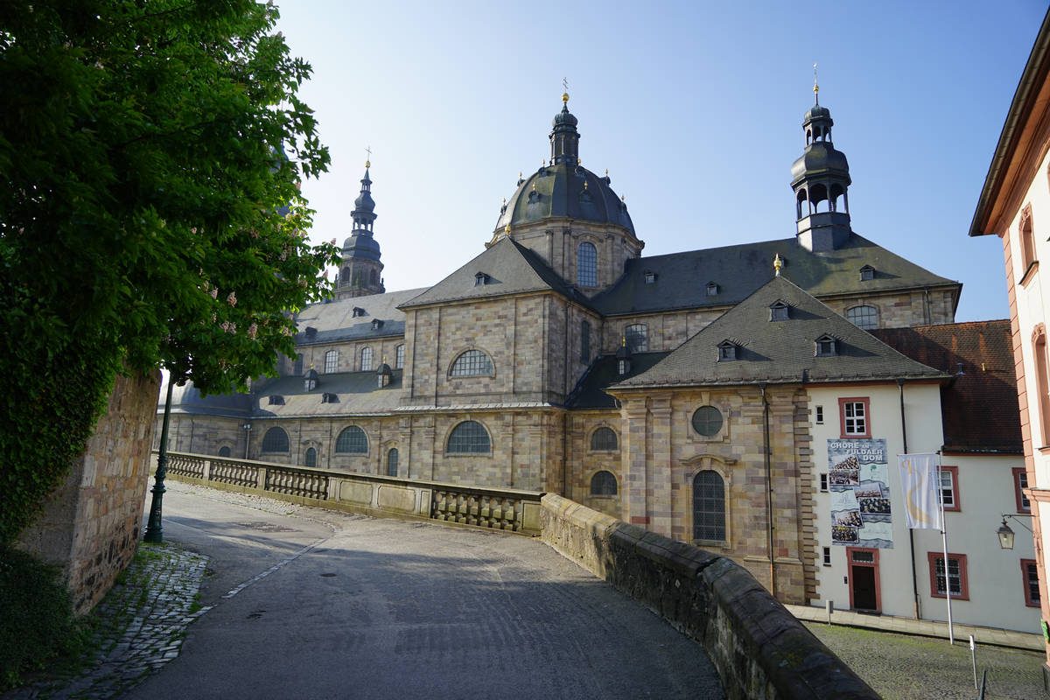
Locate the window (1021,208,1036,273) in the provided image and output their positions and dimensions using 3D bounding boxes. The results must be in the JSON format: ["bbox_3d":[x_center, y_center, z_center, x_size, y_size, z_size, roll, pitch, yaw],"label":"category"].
[{"bbox_3d":[16.608,-3.656,22.966,0.350,2.001,1.803,-3,-12,25],"label":"window"}]

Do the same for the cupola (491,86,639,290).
[{"bbox_3d":[4.629,-17.261,79.945,16.755,26.248,16.755,-4,-10,29],"label":"cupola"}]

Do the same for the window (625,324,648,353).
[{"bbox_3d":[10.920,-1.147,68.168,2.345,2.736,0.400,-4,-12,28],"label":"window"}]

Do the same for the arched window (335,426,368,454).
[{"bbox_3d":[-17.432,9.064,70.573,4.384,2.753,0.400,-4,-10,29],"label":"arched window"}]

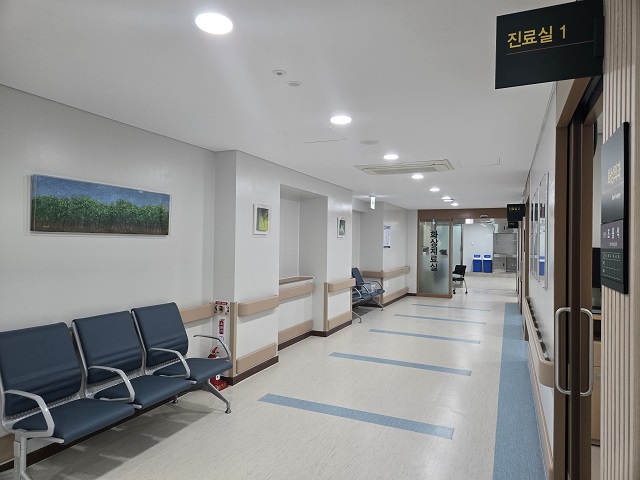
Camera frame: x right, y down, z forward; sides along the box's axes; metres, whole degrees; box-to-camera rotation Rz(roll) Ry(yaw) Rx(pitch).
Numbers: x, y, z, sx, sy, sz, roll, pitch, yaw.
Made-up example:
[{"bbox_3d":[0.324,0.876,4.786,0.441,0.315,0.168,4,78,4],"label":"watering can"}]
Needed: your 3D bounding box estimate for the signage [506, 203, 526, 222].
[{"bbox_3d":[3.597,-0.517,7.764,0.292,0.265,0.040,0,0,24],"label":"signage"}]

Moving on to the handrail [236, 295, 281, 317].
[{"bbox_3d":[-0.668,0.744,4.826,0.090,0.135,0.795,0,0,24],"label":"handrail"}]

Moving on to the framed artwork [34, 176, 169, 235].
[{"bbox_3d":[-1.644,-0.236,3.360,0.040,0.375,1.222,0,0,24],"label":"framed artwork"}]

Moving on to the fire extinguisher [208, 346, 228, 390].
[{"bbox_3d":[-1.042,1.311,4.362,0.170,0.408,0.165,1,0,0],"label":"fire extinguisher"}]

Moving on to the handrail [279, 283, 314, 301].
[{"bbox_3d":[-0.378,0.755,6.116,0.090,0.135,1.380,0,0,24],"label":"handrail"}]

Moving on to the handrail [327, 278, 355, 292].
[{"bbox_3d":[0.397,0.769,7.250,0.090,0.135,1.080,0,0,24],"label":"handrail"}]

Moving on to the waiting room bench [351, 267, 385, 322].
[{"bbox_3d":[0.811,1.091,8.802,0.660,0.930,1.755,0,0,24],"label":"waiting room bench"}]

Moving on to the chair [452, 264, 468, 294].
[{"bbox_3d":[4.133,1.197,12.891,0.540,0.830,0.500,1,0,-21],"label":"chair"}]

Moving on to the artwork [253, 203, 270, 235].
[{"bbox_3d":[-0.659,-0.229,4.897,0.035,0.349,0.338,0,0,24],"label":"artwork"}]

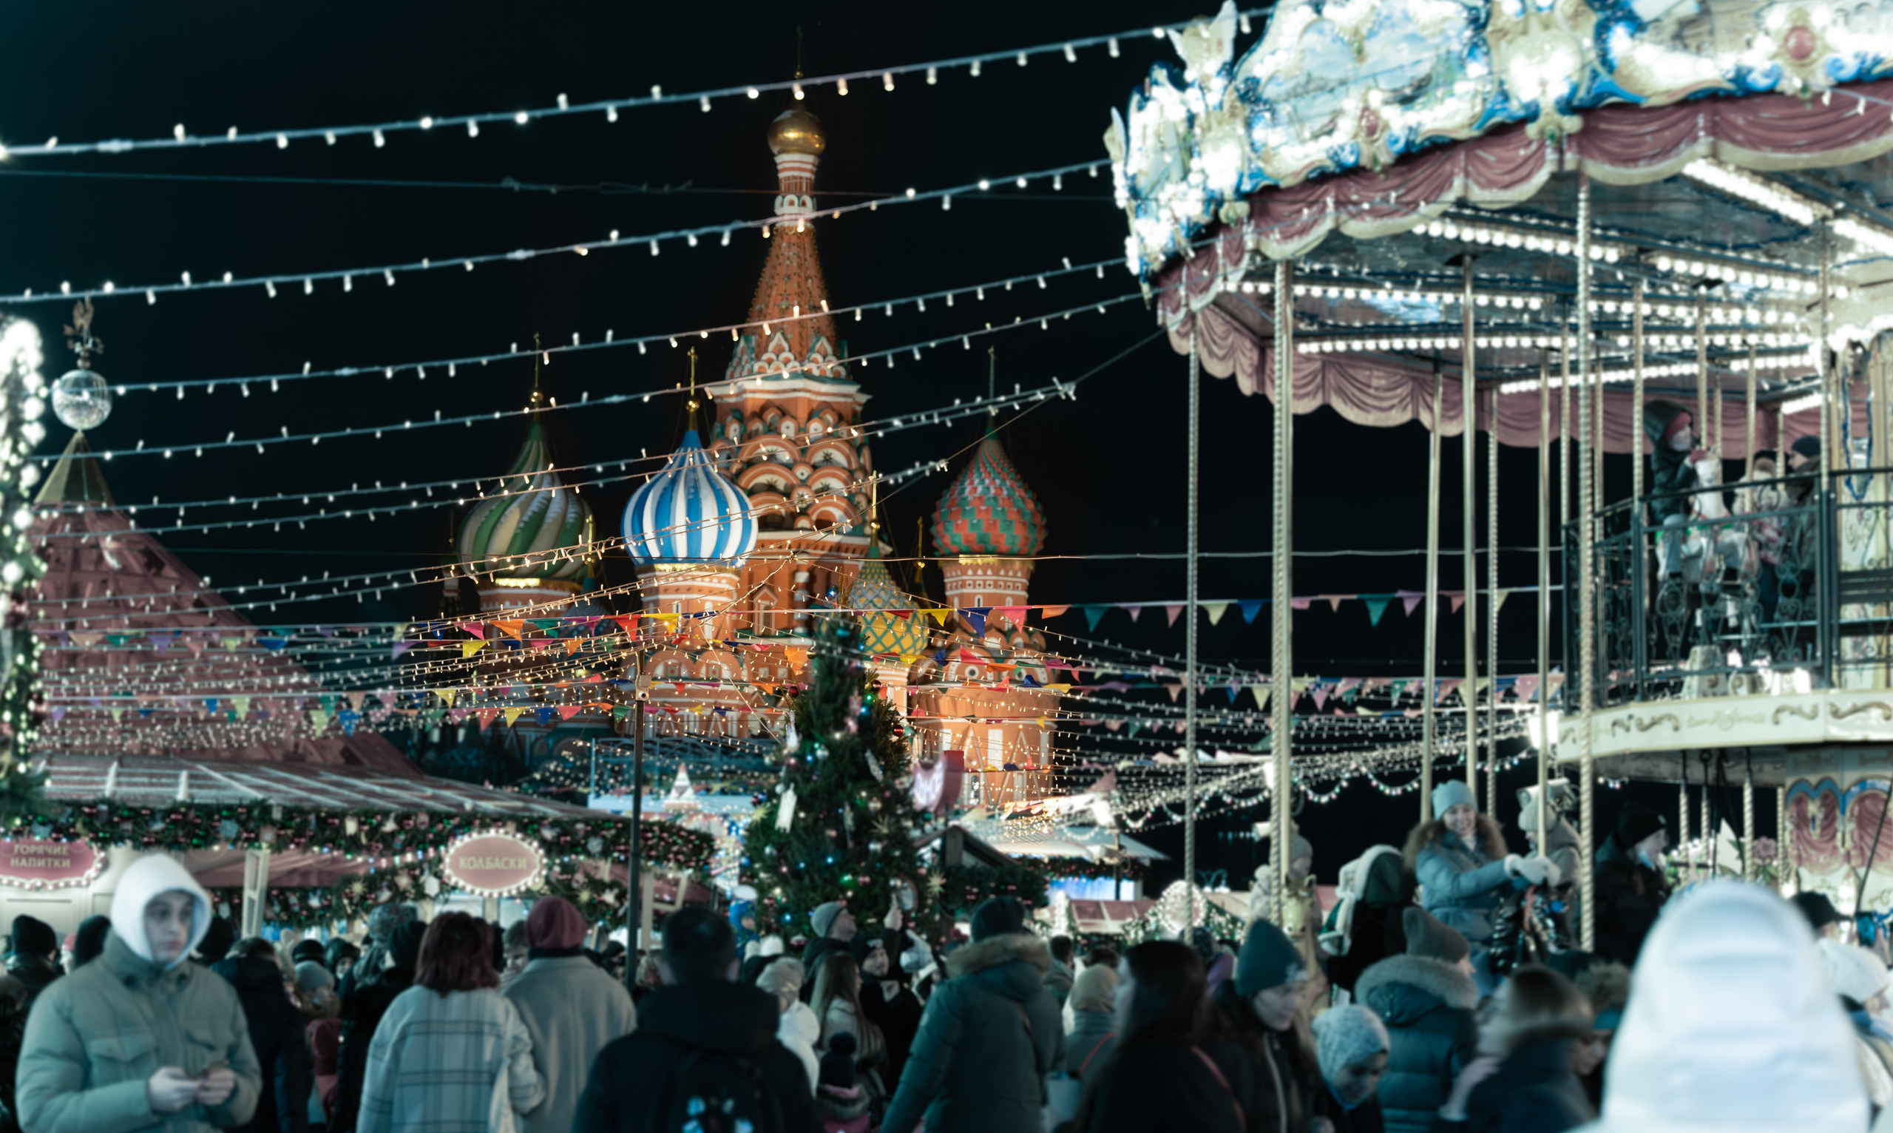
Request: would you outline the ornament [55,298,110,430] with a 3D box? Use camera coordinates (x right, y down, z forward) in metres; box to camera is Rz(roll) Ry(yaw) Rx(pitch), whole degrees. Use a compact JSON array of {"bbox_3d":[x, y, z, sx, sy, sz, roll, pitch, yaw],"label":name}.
[{"bbox_3d":[-11.740,-2.752,50.000,0.760,1.780,0.760,2,-6,-13],"label":"ornament"}]

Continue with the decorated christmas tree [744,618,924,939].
[{"bbox_3d":[-1.179,3.068,37.914,1.950,5.130,1.950,1,-6,-2],"label":"decorated christmas tree"}]

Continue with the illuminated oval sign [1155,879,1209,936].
[{"bbox_3d":[2.865,4.150,44.723,0.652,0.662,0.120,2,-6,-9],"label":"illuminated oval sign"}]

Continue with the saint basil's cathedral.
[{"bbox_3d":[-11.380,-3.396,241.442,45.000,61.000,45.000,-1,-6,12],"label":"saint basil's cathedral"}]

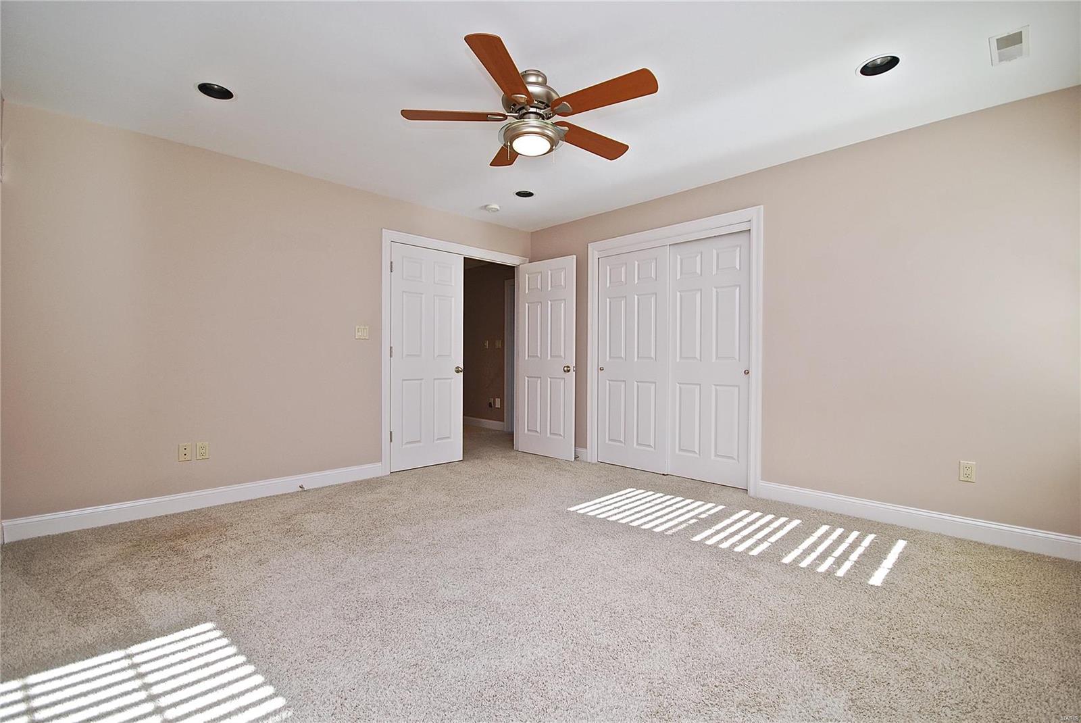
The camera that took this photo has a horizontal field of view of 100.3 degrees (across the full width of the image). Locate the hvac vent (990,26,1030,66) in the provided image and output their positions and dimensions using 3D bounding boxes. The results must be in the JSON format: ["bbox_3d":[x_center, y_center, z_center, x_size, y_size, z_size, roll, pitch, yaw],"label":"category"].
[{"bbox_3d":[2.109,-1.413,2.026,0.280,0.020,0.125,-1,1,-44],"label":"hvac vent"}]

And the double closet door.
[{"bbox_3d":[1.120,-0.013,4.040,0.080,2.030,1.480,-1,1,-44],"label":"double closet door"}]

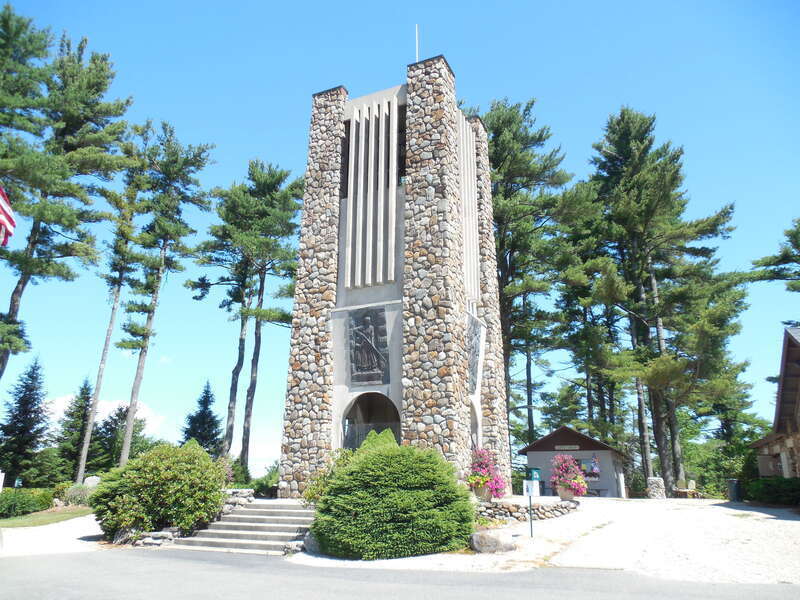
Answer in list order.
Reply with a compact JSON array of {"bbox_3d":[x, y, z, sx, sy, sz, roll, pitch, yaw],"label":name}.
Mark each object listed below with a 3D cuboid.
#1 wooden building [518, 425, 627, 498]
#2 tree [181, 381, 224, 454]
[{"bbox_3d":[10.365,9.885,34.955,5.200,3.900,5.500,-8,-19,24],"label":"wooden building"},{"bbox_3d":[-15.040,9.998,43.999,3.350,7.760,3.350,6,-18,-18],"label":"tree"}]

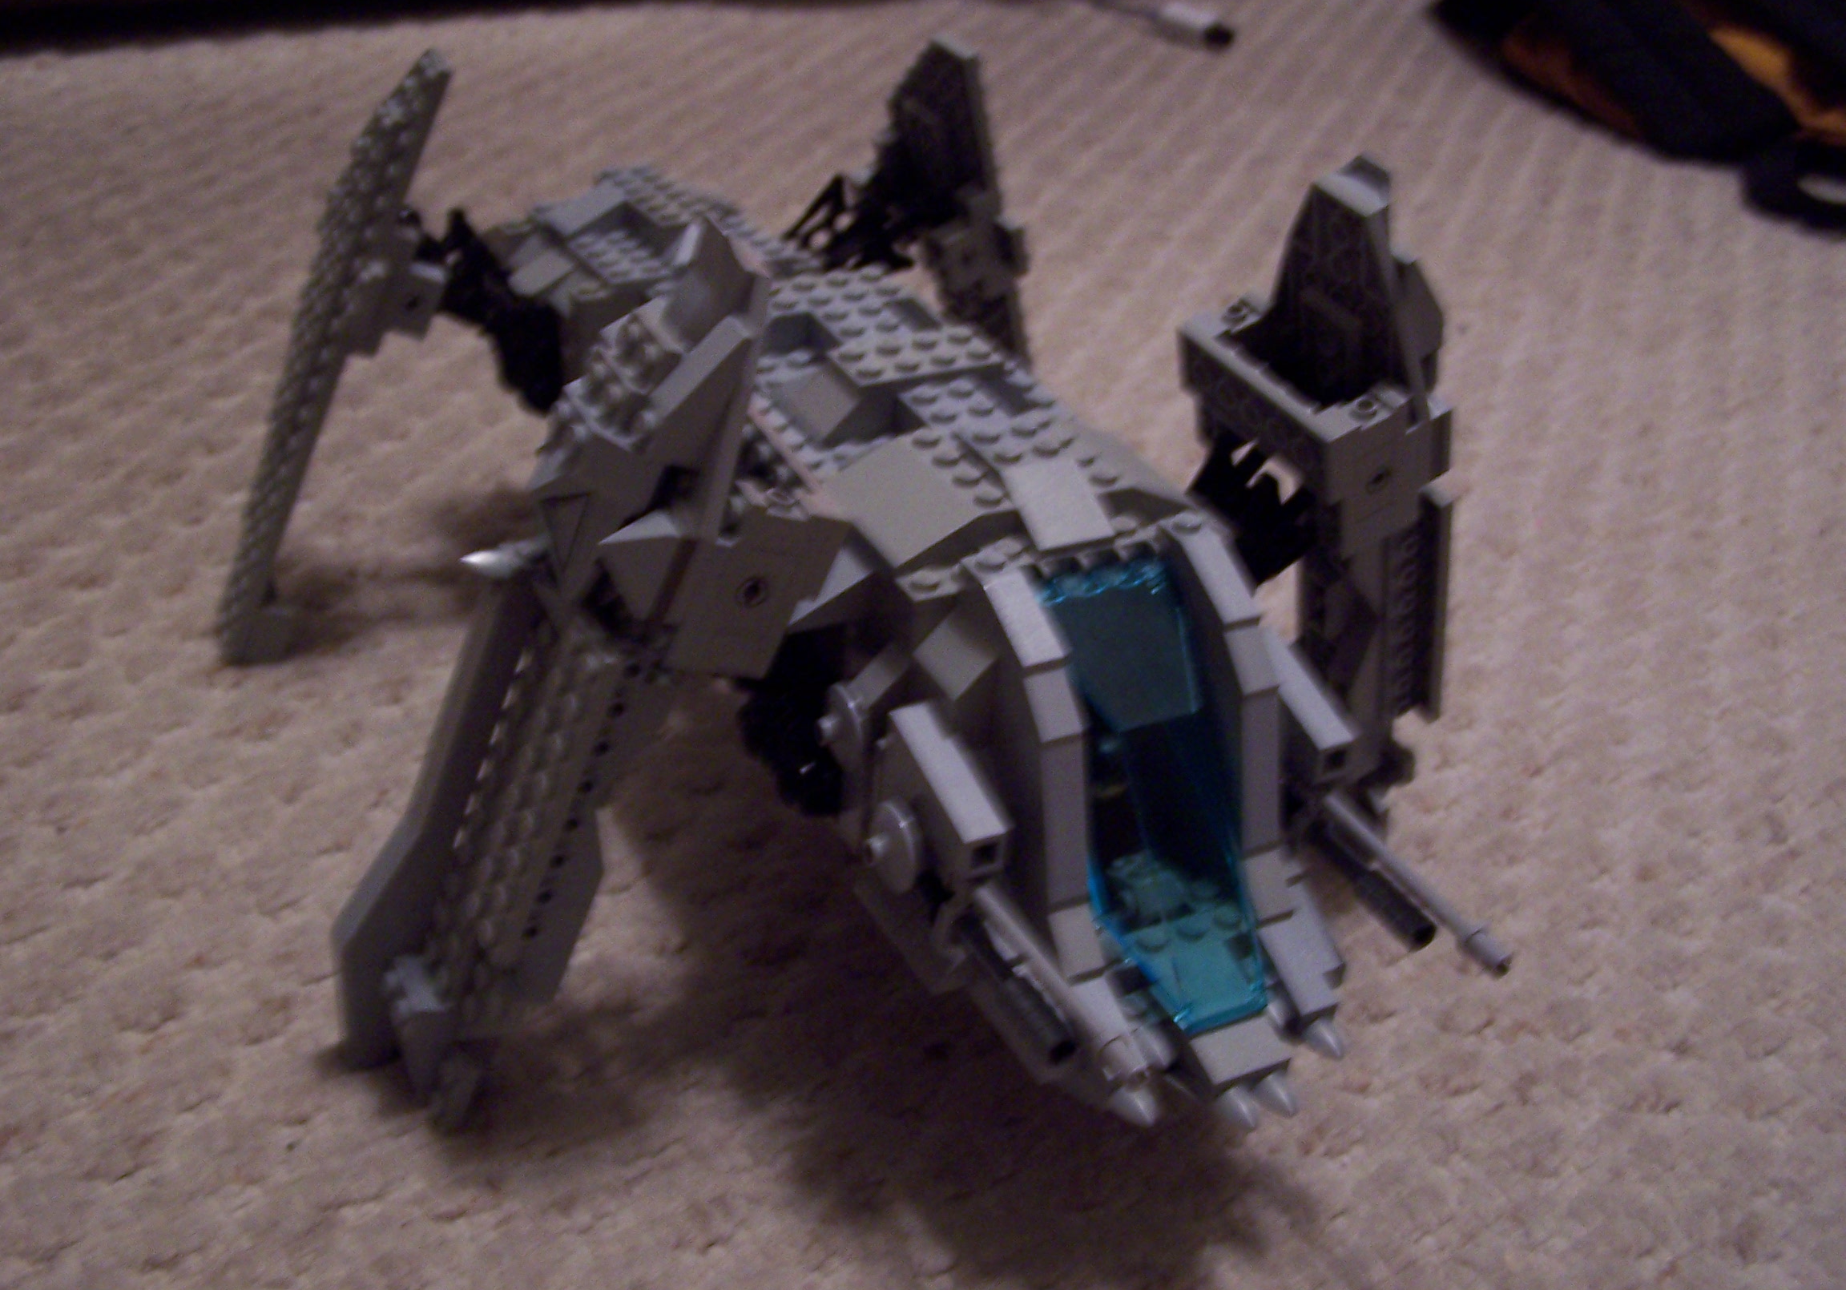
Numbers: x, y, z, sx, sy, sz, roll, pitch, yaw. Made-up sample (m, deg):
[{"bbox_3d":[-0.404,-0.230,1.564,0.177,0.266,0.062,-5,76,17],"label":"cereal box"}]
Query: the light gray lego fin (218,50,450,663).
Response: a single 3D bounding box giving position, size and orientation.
[{"bbox_3d":[-0.143,-0.071,0.523,0.022,0.163,0.041,14,25,-30],"label":"light gray lego fin"}]

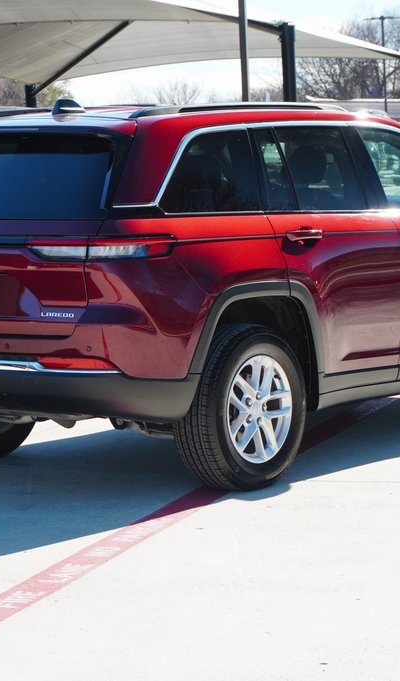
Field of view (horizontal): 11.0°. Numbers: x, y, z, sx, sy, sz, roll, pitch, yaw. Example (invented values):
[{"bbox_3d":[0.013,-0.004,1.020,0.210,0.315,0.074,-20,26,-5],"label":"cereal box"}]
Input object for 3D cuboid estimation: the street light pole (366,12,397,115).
[{"bbox_3d":[11.623,-15.822,130.000,2.200,8.900,0.400,-1,6,3],"label":"street light pole"}]

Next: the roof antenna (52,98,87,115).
[{"bbox_3d":[-0.609,-1.108,9.841,0.070,0.070,0.210,4,7,39],"label":"roof antenna"}]

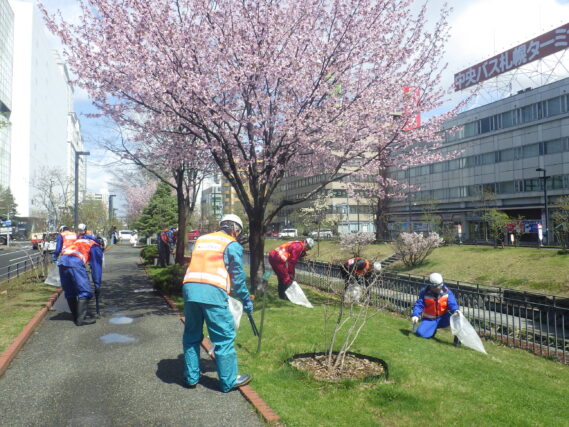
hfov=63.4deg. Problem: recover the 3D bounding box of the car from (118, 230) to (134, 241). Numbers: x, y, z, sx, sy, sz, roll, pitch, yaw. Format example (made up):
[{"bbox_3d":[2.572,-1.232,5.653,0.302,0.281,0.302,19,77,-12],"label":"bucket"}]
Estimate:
[{"bbox_3d":[-19.051,2.653,55.500,1.700,1.500,4.200,0,-2,-19],"label":"car"}]

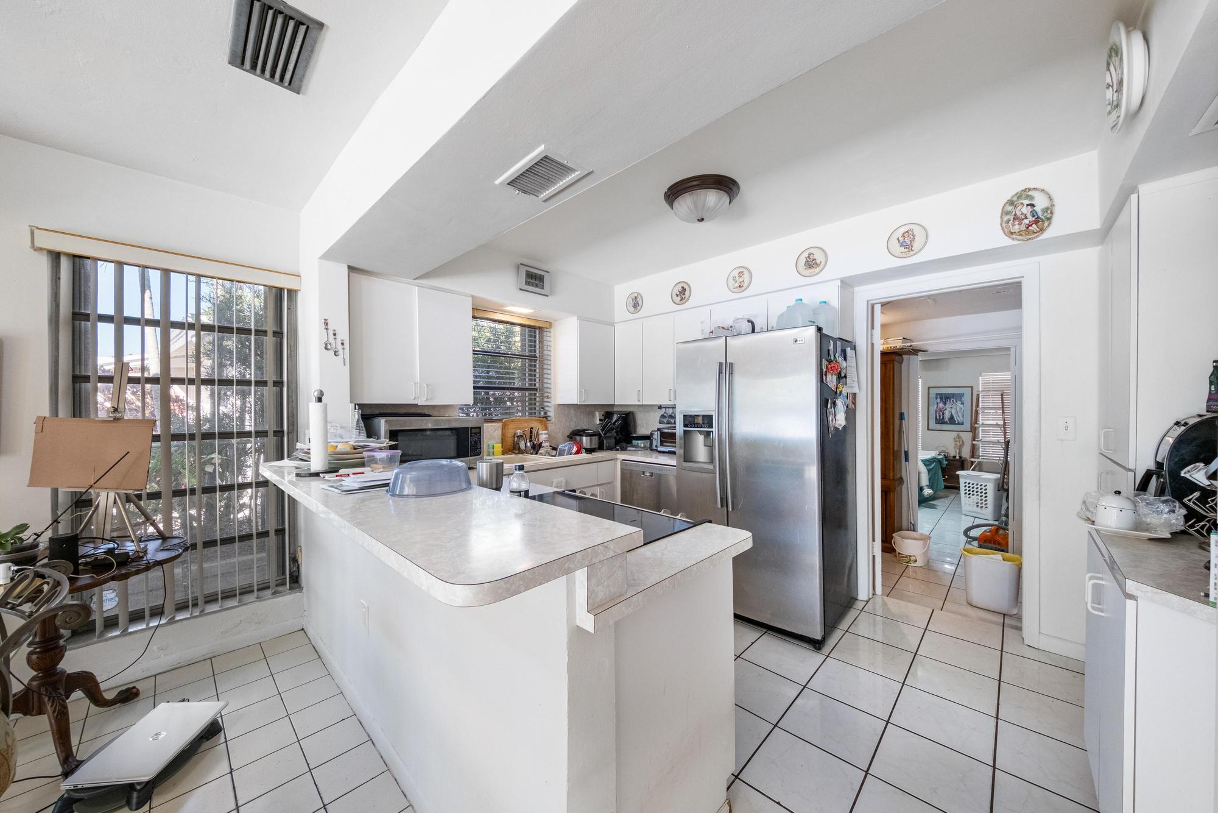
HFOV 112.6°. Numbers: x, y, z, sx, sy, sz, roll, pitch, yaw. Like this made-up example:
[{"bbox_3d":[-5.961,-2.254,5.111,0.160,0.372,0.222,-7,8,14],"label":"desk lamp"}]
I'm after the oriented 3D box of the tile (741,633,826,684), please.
[{"bbox_3d":[0.932,1.339,2.167,0.326,0.010,0.326,0,0,45],"label":"tile"}]

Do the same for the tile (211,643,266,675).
[{"bbox_3d":[-1.979,1.350,2.169,0.197,0.010,0.197,0,0,42],"label":"tile"}]

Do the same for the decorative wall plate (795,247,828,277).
[{"bbox_3d":[1.342,-0.956,2.695,0.197,0.197,0.025,0,0,43],"label":"decorative wall plate"}]

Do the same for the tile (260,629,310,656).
[{"bbox_3d":[-1.832,1.345,2.300,0.200,0.010,0.200,0,0,44],"label":"tile"}]

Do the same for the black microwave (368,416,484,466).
[{"bbox_3d":[-1.216,0.238,2.658,0.460,0.322,0.608,0,0,44],"label":"black microwave"}]

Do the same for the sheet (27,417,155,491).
[{"bbox_3d":[-2.166,0.197,1.700,0.515,0.291,0.012,2,-4,1],"label":"sheet"}]

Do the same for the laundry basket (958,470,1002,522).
[{"bbox_3d":[4.520,1.085,4.980,0.360,0.520,0.370,0,0,-37],"label":"laundry basket"}]

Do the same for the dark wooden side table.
[{"bbox_3d":[-2.127,0.983,1.552,0.700,0.720,0.700,0,0,44],"label":"dark wooden side table"}]

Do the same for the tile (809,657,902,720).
[{"bbox_3d":[1.171,1.335,1.935,0.331,0.010,0.331,0,0,44],"label":"tile"}]

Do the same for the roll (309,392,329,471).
[{"bbox_3d":[-1.206,0.101,1.690,0.068,0.340,0.068,0,0,-36],"label":"roll"}]

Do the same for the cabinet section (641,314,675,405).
[{"bbox_3d":[0.544,-0.409,3.664,0.350,0.785,0.320,0,0,44],"label":"cabinet section"}]

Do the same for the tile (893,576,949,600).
[{"bbox_3d":[2.293,1.327,2.975,0.299,0.010,0.299,0,0,44],"label":"tile"}]

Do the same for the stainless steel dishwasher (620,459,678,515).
[{"bbox_3d":[0.520,0.894,3.420,0.600,0.865,0.600,0,0,44],"label":"stainless steel dishwasher"}]

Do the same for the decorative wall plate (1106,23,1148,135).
[{"bbox_3d":[1.622,-1.025,1.265,0.055,0.310,0.310,0,0,45],"label":"decorative wall plate"}]

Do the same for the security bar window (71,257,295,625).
[{"bbox_3d":[-2.114,0.193,2.082,0.090,1.745,0.820,0,0,42],"label":"security bar window"}]

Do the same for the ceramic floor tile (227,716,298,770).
[{"bbox_3d":[-1.389,1.350,1.630,0.197,0.010,0.197,0,0,45],"label":"ceramic floor tile"}]

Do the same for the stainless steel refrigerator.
[{"bbox_3d":[1.080,0.439,2.822,0.925,1.770,0.810,0,0,44],"label":"stainless steel refrigerator"}]

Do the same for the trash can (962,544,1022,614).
[{"bbox_3d":[2.534,1.151,2.682,0.310,0.340,0.230,0,0,44],"label":"trash can"}]

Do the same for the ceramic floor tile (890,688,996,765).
[{"bbox_3d":[1.420,1.339,1.725,0.326,0.010,0.326,0,0,45],"label":"ceramic floor tile"}]

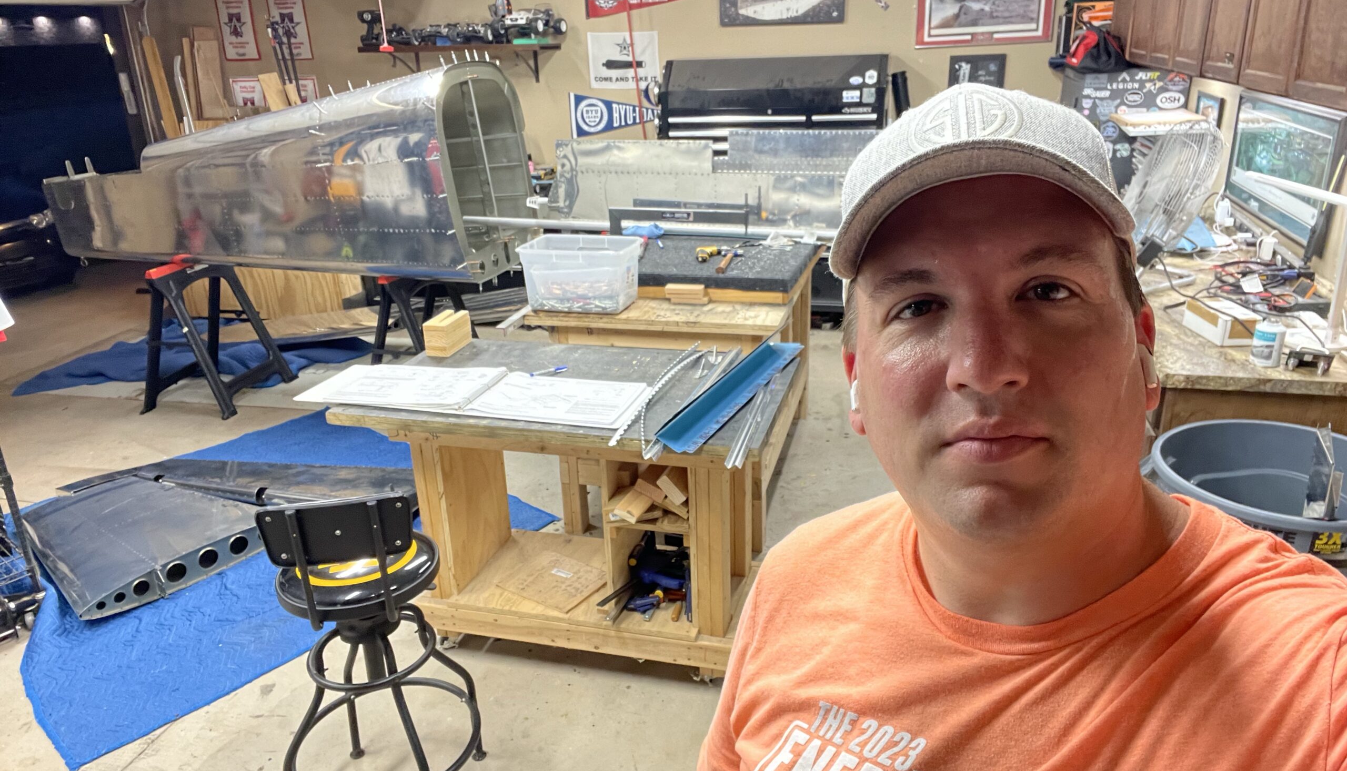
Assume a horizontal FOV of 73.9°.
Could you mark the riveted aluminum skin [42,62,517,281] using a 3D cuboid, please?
[{"bbox_3d":[-2.167,-1.100,4.547,2.810,0.955,0.730,4,23,17],"label":"riveted aluminum skin"}]

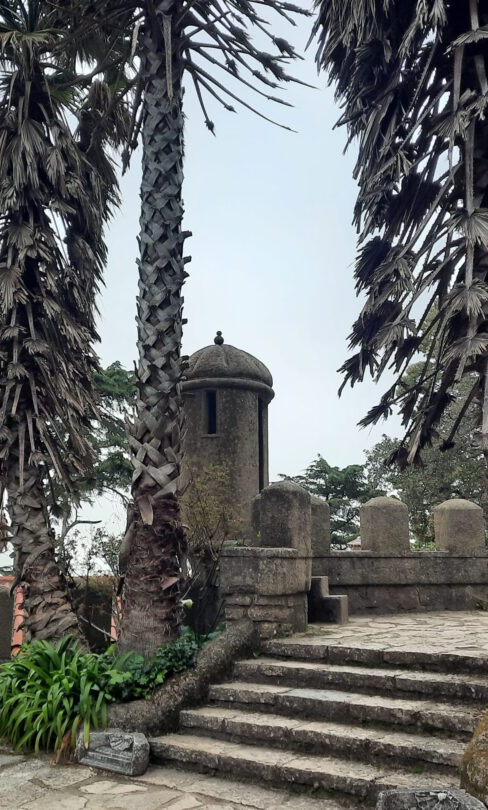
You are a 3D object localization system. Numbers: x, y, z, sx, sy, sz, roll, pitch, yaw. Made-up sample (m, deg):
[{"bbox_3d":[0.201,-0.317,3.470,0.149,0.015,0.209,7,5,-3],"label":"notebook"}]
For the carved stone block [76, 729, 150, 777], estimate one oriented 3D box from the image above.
[{"bbox_3d":[-0.965,2.618,5.940,0.600,0.250,0.200,-10,-14,41],"label":"carved stone block"}]

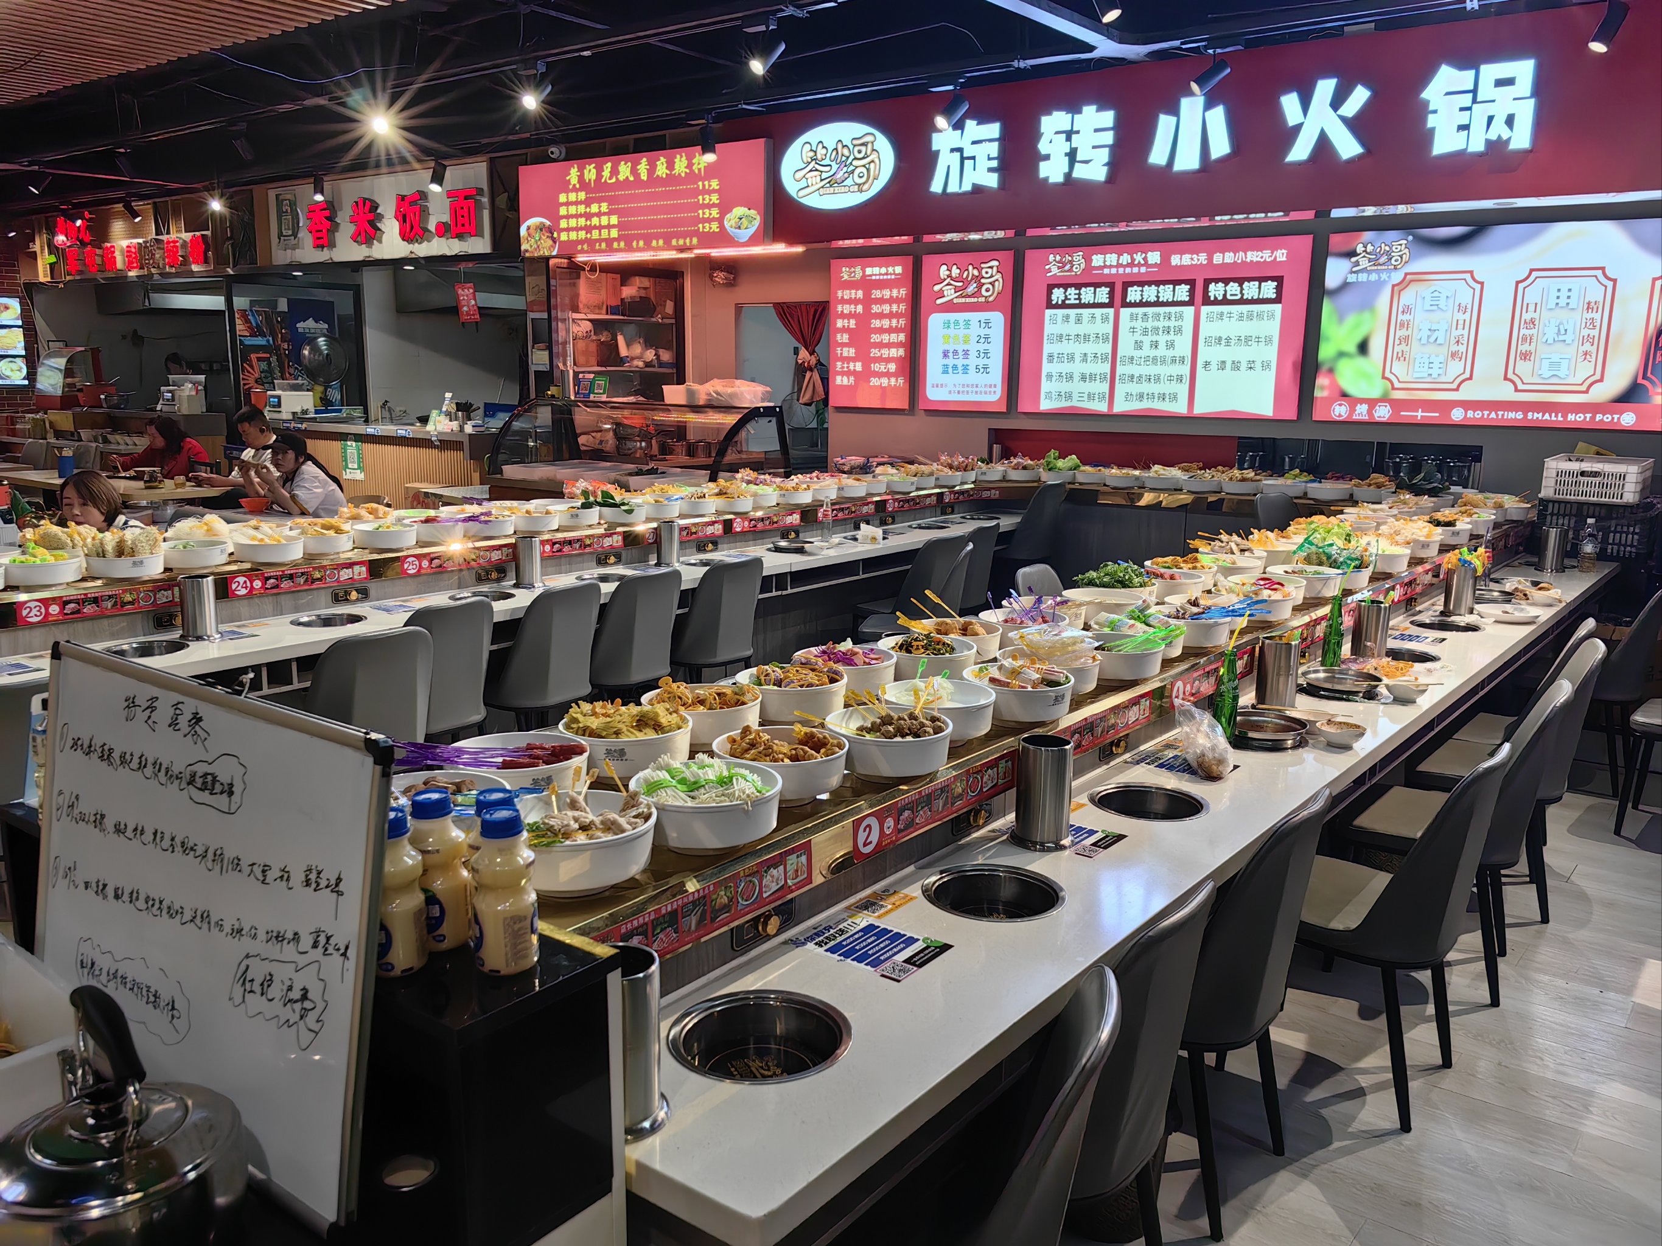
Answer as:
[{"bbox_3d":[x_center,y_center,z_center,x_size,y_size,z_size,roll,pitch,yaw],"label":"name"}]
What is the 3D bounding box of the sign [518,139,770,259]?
[{"bbox_3d":[-1.494,-3.229,9.980,2.670,0.707,0.090,9,14,37],"label":"sign"}]

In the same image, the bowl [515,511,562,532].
[{"bbox_3d":[-1.310,-0.445,5.691,0.230,0.075,0.230,1,11,0],"label":"bowl"}]

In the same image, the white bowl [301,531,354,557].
[{"bbox_3d":[-1.825,-0.282,4.660,0.226,0.086,0.226,1,11,0],"label":"white bowl"}]

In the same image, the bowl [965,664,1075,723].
[{"bbox_3d":[0.381,0.143,2.640,0.227,0.070,0.227,1,11,0],"label":"bowl"}]

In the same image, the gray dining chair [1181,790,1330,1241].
[{"bbox_3d":[0.707,0.731,2.653,0.480,0.830,0.450,10,14,37],"label":"gray dining chair"}]

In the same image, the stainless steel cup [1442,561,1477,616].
[{"bbox_3d":[2.341,-0.130,4.826,0.123,0.202,0.123,10,14,37],"label":"stainless steel cup"}]

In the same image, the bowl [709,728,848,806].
[{"bbox_3d":[-0.083,0.233,2.152,0.227,0.070,0.227,1,11,0],"label":"bowl"}]

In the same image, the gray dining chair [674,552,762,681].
[{"bbox_3d":[-0.615,0.130,5.573,0.530,0.820,0.460,9,14,37],"label":"gray dining chair"}]

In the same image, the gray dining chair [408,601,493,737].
[{"bbox_3d":[-1.459,0.320,4.530,0.480,0.830,0.450,10,14,37],"label":"gray dining chair"}]

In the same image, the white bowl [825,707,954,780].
[{"bbox_3d":[0.103,0.221,2.302,0.226,0.086,0.226,1,11,0],"label":"white bowl"}]

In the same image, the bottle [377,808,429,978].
[{"bbox_3d":[-0.471,0.287,1.399,0.069,0.171,0.069,9,14,37],"label":"bottle"}]

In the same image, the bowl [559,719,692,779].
[{"bbox_3d":[-0.356,0.207,2.258,0.227,0.070,0.227,1,11,0],"label":"bowl"}]

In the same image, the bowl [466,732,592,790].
[{"bbox_3d":[-0.502,0.238,2.088,0.227,0.070,0.227,1,11,0],"label":"bowl"}]

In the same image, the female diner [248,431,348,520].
[{"bbox_3d":[-3.058,-0.488,7.466,0.770,1.190,0.500,-9,15,-41],"label":"female diner"}]

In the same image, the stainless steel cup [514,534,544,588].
[{"bbox_3d":[-1.210,-0.247,5.205,0.114,0.187,0.114,1,11,0],"label":"stainless steel cup"}]

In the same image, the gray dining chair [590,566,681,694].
[{"bbox_3d":[-0.887,0.193,5.141,0.510,0.830,0.450,10,14,37],"label":"gray dining chair"}]

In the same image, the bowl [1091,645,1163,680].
[{"bbox_3d":[0.652,0.078,2.987,0.227,0.070,0.227,1,11,0],"label":"bowl"}]

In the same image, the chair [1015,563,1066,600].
[{"bbox_3d":[1.018,0.212,5.177,0.510,0.830,0.450,10,14,37],"label":"chair"}]

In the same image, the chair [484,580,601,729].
[{"bbox_3d":[-1.218,0.263,4.979,0.550,0.825,0.470,9,14,37],"label":"chair"}]

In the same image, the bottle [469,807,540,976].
[{"bbox_3d":[-0.342,0.281,1.371,0.069,0.167,0.069,2,11,4],"label":"bottle"}]

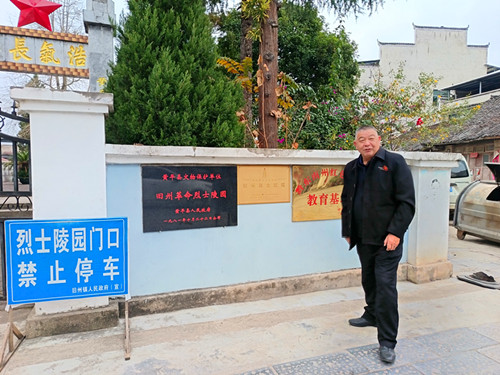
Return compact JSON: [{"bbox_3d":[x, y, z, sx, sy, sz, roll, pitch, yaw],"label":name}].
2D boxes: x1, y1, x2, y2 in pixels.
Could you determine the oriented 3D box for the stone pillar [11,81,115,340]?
[{"bbox_3d":[-1.586,0.202,3.110,0.710,1.970,0.640,-1,3,-21],"label":"stone pillar"}]

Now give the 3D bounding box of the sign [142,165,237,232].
[{"bbox_3d":[-0.559,0.101,3.366,0.920,0.620,0.030,-1,3,-21],"label":"sign"}]

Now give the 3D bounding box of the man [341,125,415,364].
[{"bbox_3d":[0.976,0.356,2.658,0.580,1.670,0.500,2,4,43],"label":"man"}]

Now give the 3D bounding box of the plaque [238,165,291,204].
[{"bbox_3d":[0.154,-0.027,3.634,0.600,0.400,0.030,-1,3,-21],"label":"plaque"}]

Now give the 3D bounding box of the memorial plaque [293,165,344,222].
[{"bbox_3d":[0.888,0.067,3.920,0.910,0.610,0.030,-1,3,-21],"label":"memorial plaque"}]

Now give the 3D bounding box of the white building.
[{"bbox_3d":[11.967,-5.494,28.242,9.260,11.870,8.000,0,3,-5],"label":"white building"}]

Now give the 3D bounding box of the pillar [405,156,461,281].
[{"bbox_3d":[2.224,0.363,4.559,0.640,1.580,0.600,-1,3,-21],"label":"pillar"}]

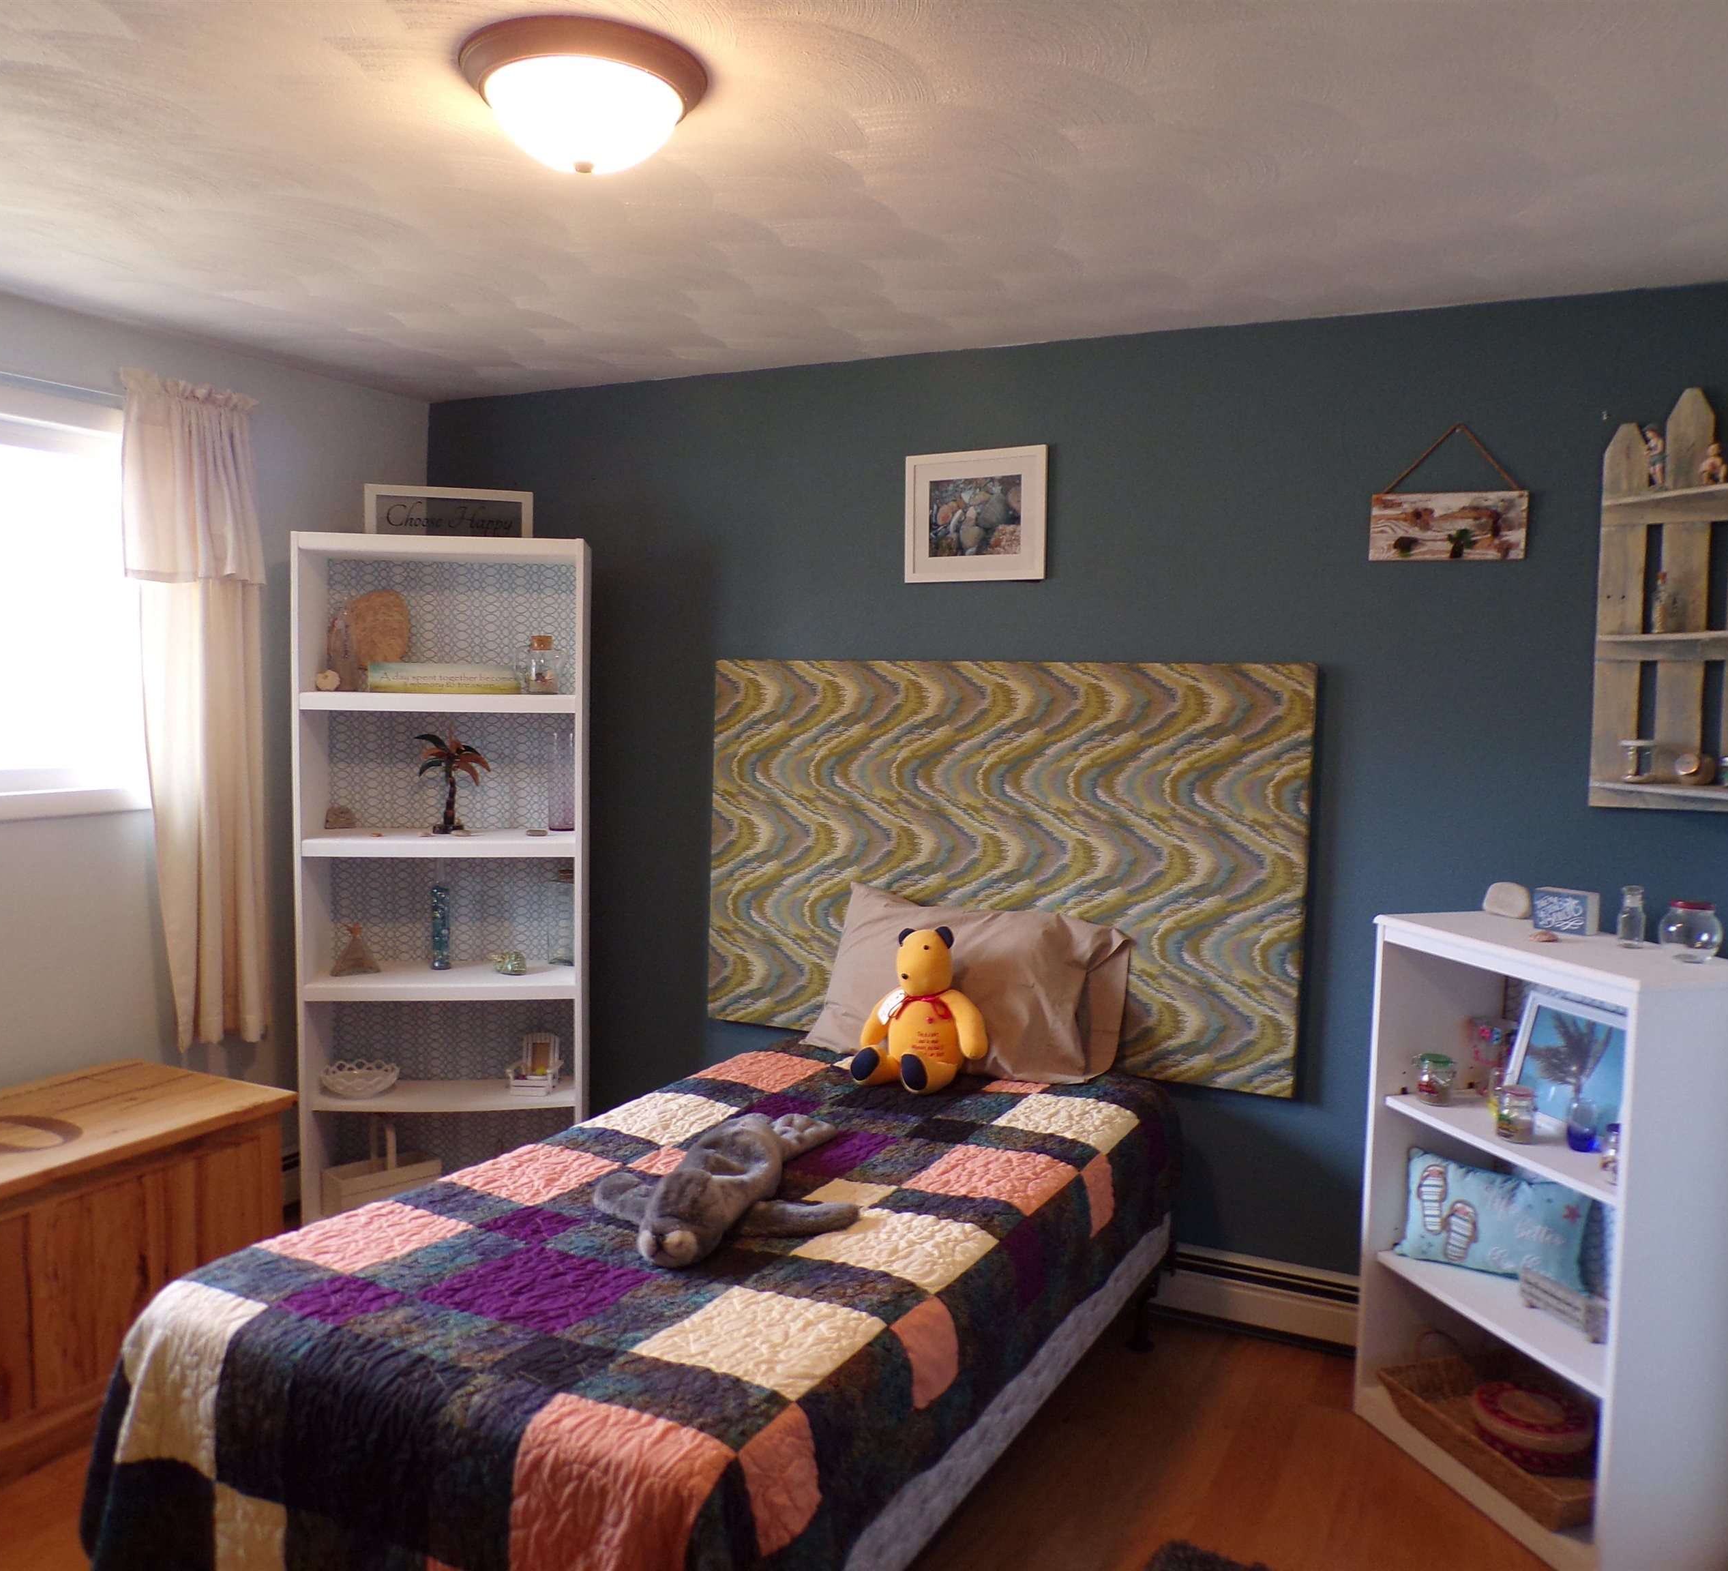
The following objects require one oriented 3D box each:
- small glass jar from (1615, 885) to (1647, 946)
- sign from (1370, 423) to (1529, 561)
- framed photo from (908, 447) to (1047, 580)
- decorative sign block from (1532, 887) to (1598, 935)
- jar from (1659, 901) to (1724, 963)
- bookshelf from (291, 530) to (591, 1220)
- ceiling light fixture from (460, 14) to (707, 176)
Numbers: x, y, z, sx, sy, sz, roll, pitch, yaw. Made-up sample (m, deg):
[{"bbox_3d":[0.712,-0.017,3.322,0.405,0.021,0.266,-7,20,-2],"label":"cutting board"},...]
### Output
[{"bbox_3d":[1.476,0.253,2.790,0.049,0.115,0.049,3,5,26],"label":"small glass jar"},{"bbox_3d":[1.285,-0.640,3.184,0.320,0.293,0.026,3,5,26],"label":"sign"},{"bbox_3d":[0.282,-0.681,3.679,0.381,0.326,0.025,3,5,26],"label":"framed photo"},{"bbox_3d":[1.427,0.258,2.954,0.044,0.079,0.105,-3,6,-40],"label":"decorative sign block"},{"bbox_3d":[1.508,0.268,2.647,0.102,0.108,0.102,3,5,26],"label":"jar"},{"bbox_3d":[-1.122,0.297,3.944,0.735,1.903,0.273,1,4,-6],"label":"bookshelf"},{"bbox_3d":[-0.381,-0.912,1.992,0.335,0.138,0.335,1,4,0],"label":"ceiling light fixture"}]

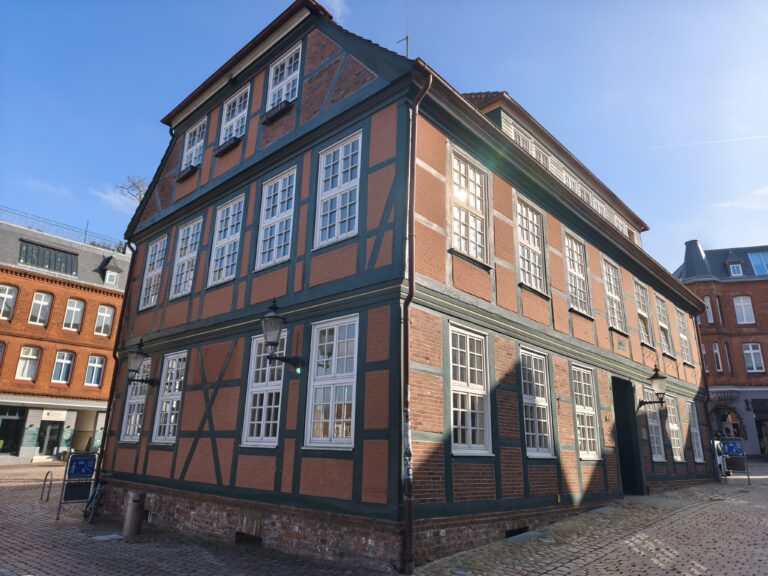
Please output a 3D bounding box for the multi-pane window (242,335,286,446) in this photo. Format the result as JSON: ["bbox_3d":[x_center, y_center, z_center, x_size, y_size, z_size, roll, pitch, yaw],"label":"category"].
[{"bbox_3d":[-2.337,1.983,10.117,1.227,2.199,0.150,-14,-24,40],"label":"multi-pane window"}]

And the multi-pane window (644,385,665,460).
[{"bbox_3d":[8.178,4.102,15.410,0.120,2.122,1.229,-14,-24,41],"label":"multi-pane window"}]

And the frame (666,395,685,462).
[{"bbox_3d":[10.158,4.899,17.833,0.150,2.201,1.243,-14,-24,41],"label":"frame"}]

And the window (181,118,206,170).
[{"bbox_3d":[-5.367,-4.027,14.521,1.144,1.466,0.170,-14,-23,40],"label":"window"}]

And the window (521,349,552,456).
[{"bbox_3d":[3.116,2.336,10.408,0.170,2.116,1.180,-14,-24,41],"label":"window"}]

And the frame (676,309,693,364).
[{"bbox_3d":[11.551,1.961,19.687,0.120,1.998,1.193,-14,-24,41],"label":"frame"}]

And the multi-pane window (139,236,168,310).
[{"bbox_3d":[-6.711,-0.404,14.962,1.226,2.141,0.150,-14,-24,40],"label":"multi-pane window"}]

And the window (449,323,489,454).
[{"bbox_3d":[1.467,1.735,8.717,0.170,2.116,1.180,-14,-24,41],"label":"window"}]

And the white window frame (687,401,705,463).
[{"bbox_3d":[11.335,5.221,18.569,0.120,2.098,1.234,-14,-24,41],"label":"white window frame"}]

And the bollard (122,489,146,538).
[{"bbox_3d":[-4.992,4.500,10.261,0.325,0.826,0.325,9,-19,-22],"label":"bollard"}]

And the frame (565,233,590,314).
[{"bbox_3d":[5.008,-0.336,13.132,0.120,1.998,1.193,-14,-24,41],"label":"frame"}]

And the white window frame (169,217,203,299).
[{"bbox_3d":[-5.287,-0.756,13.713,1.219,2.141,0.150,-14,-24,40],"label":"white window frame"}]

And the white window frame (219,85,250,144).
[{"bbox_3d":[-3.974,-4.489,13.584,1.284,1.601,0.120,-14,-24,41],"label":"white window frame"}]

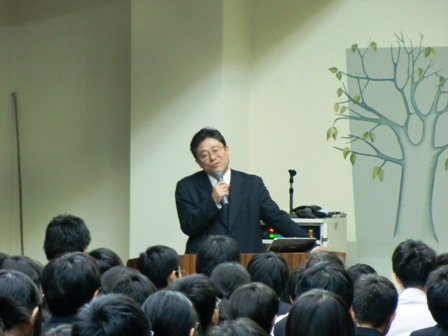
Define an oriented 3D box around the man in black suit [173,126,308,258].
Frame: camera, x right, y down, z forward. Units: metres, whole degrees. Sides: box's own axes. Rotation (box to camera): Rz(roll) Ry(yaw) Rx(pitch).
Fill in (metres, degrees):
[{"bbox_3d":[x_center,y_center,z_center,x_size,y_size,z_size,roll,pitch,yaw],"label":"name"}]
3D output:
[{"bbox_3d":[0.125,0.620,13.500,0.760,1.670,0.420,0,0,-2],"label":"man in black suit"}]

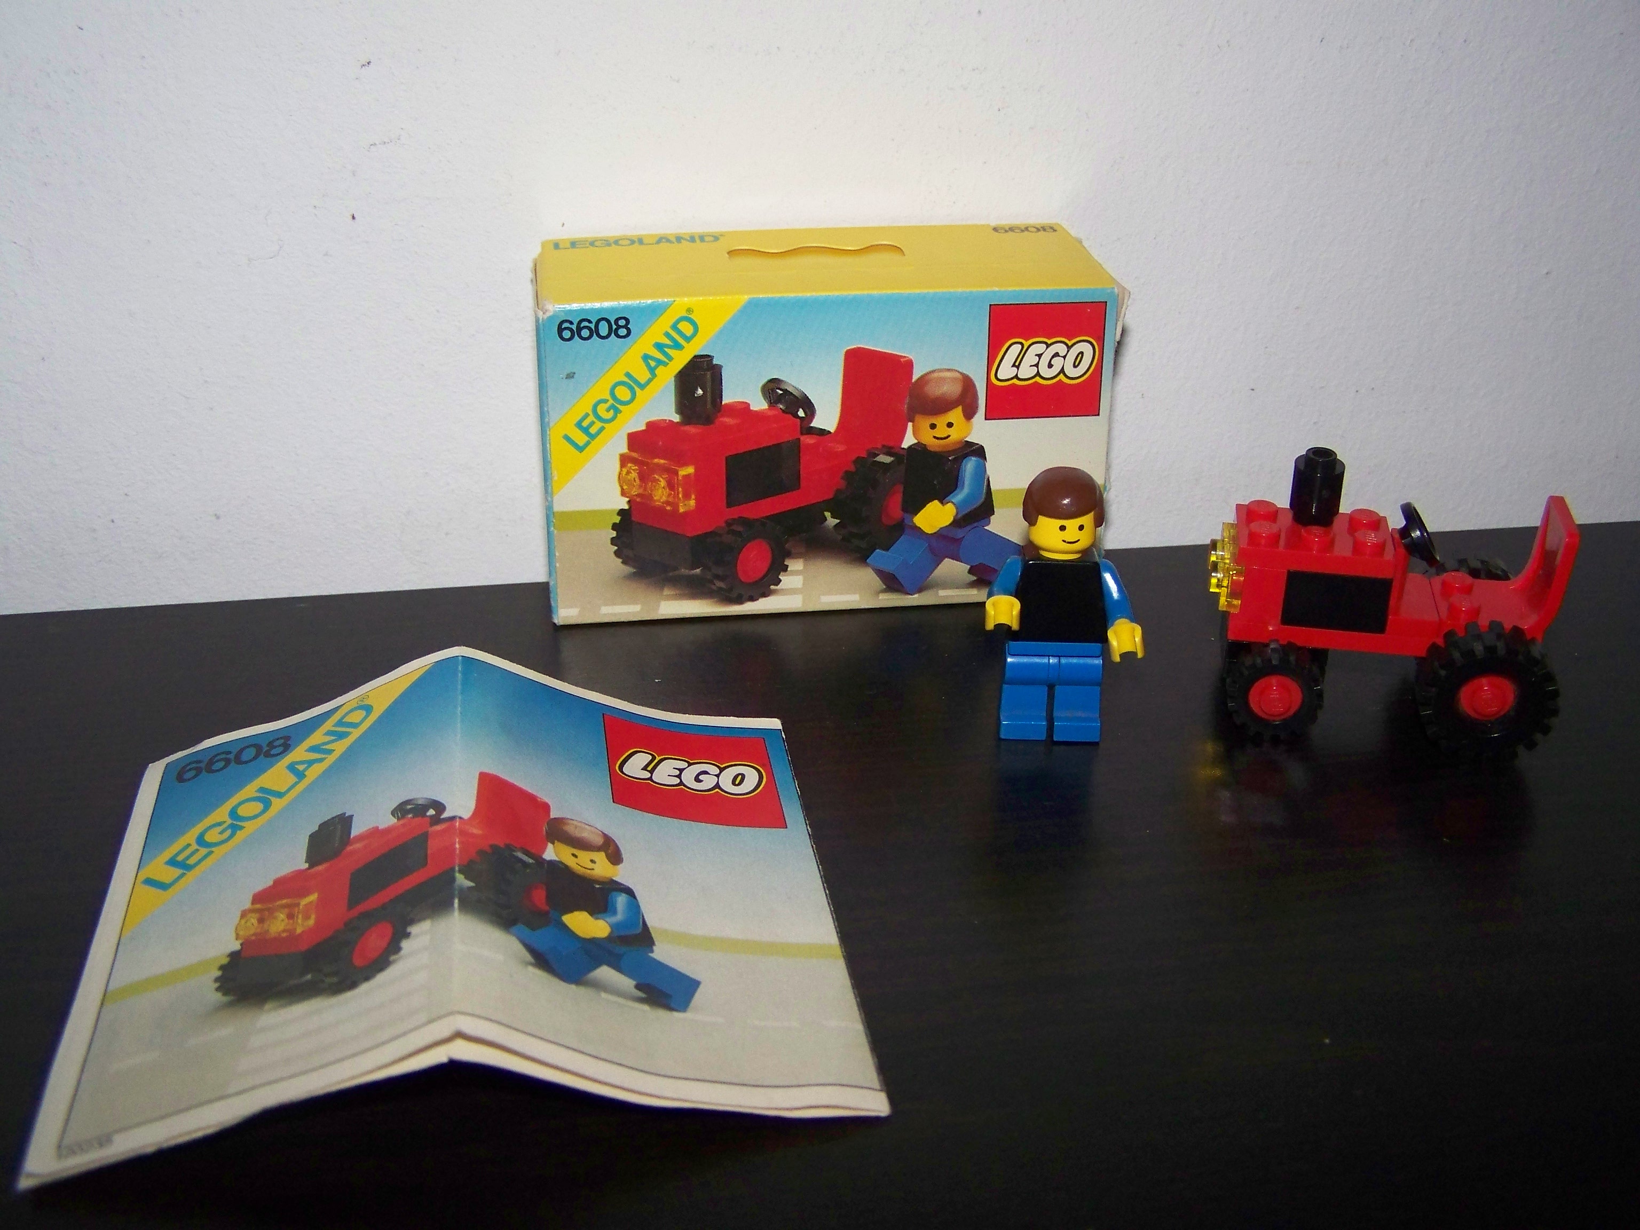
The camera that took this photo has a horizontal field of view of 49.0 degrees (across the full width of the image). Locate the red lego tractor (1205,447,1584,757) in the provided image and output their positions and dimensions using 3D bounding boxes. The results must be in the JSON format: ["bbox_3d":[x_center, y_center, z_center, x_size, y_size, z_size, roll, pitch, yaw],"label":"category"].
[{"bbox_3d":[0.089,-0.004,0.287,0.053,0.041,0.032,4,27,8],"label":"red lego tractor"}]

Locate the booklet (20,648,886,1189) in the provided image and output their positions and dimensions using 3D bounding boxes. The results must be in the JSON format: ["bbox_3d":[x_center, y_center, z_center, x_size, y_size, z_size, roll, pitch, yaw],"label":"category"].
[{"bbox_3d":[-0.047,0.033,0.236,0.096,0.019,0.093,-3,27,-7],"label":"booklet"}]

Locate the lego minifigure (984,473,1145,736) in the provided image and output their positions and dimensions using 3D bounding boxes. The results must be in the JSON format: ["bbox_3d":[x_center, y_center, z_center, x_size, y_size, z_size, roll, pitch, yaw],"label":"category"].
[{"bbox_3d":[0.037,-0.001,0.279,0.024,0.042,0.015,1,26,2],"label":"lego minifigure"}]

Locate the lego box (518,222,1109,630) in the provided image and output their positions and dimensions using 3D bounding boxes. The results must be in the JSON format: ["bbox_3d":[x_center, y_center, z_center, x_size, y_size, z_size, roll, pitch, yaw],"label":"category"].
[{"bbox_3d":[0.000,-0.036,0.332,0.097,0.058,0.042,-3,27,-7],"label":"lego box"}]

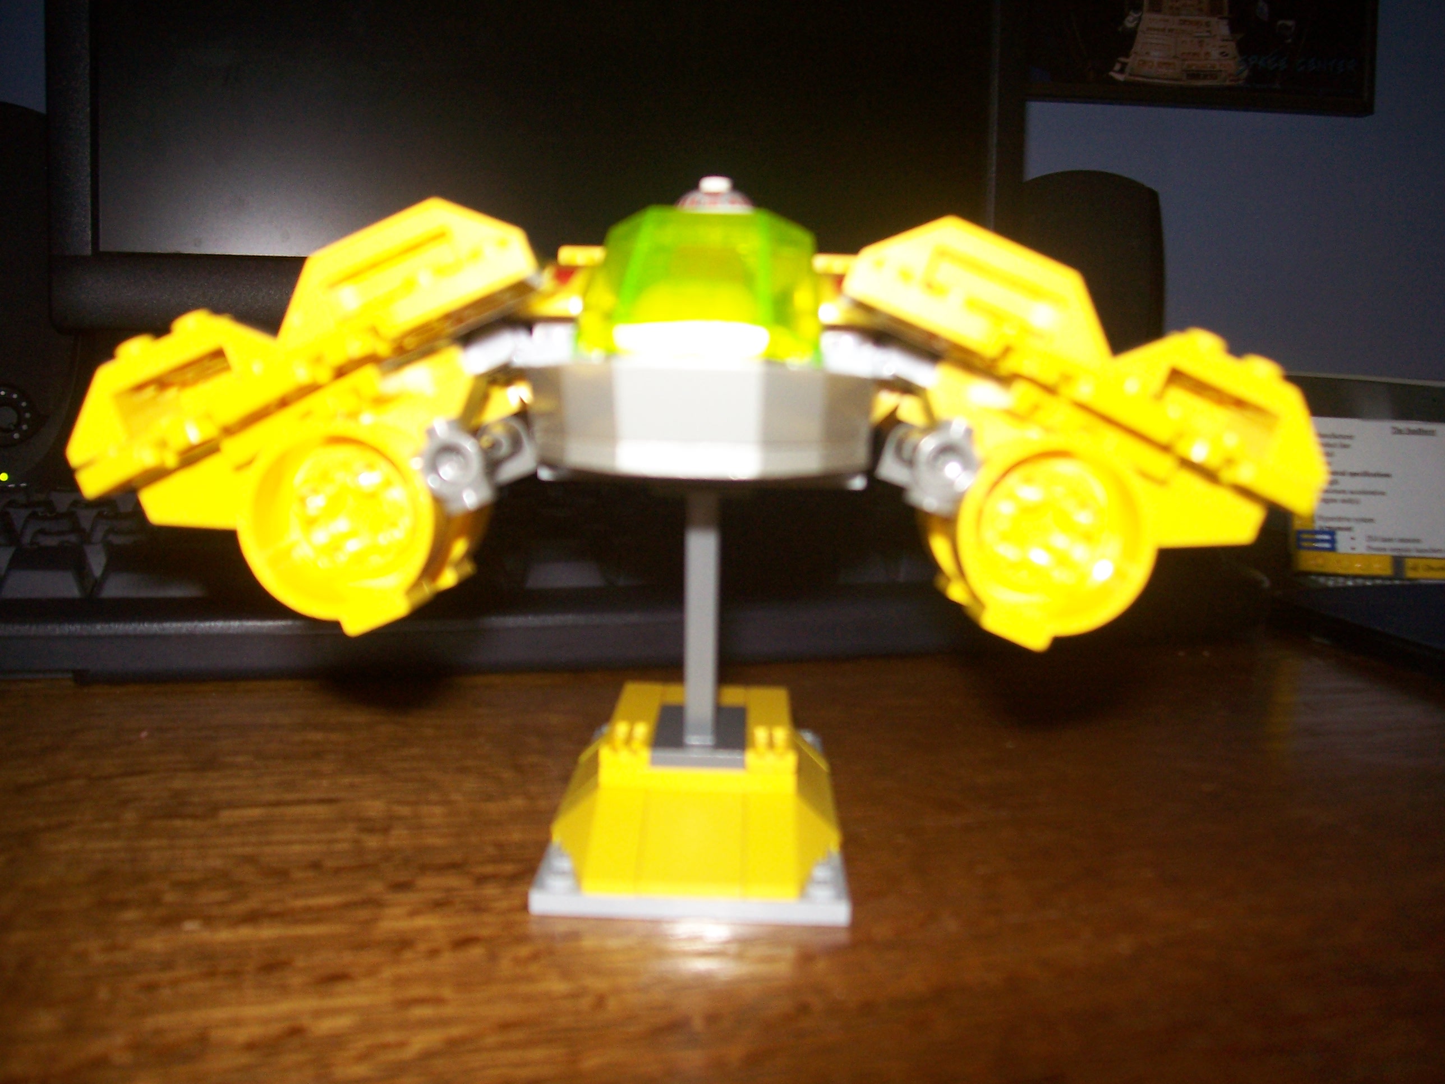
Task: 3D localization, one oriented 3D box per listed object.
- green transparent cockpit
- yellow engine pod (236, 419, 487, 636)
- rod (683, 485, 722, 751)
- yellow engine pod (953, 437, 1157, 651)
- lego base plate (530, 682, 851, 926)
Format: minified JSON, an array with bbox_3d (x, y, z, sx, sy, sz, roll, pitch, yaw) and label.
[{"bbox_3d":[-0.003,-0.038,0.206,0.033,0.024,0.056,1,7,1],"label":"green transparent cockpit"},{"bbox_3d":[-0.049,-0.004,0.207,0.026,0.028,0.046,-22,6,4],"label":"yellow engine pod"},{"bbox_3d":[-0.003,0.010,0.238,0.005,0.050,0.005,1,7,1],"label":"rod"},{"bbox_3d":[0.043,-0.002,0.206,0.026,0.028,0.046,25,7,-2],"label":"yellow engine pod"},{"bbox_3d":[-0.004,0.041,0.258,0.048,0.021,0.096,1,7,1],"label":"lego base plate"}]

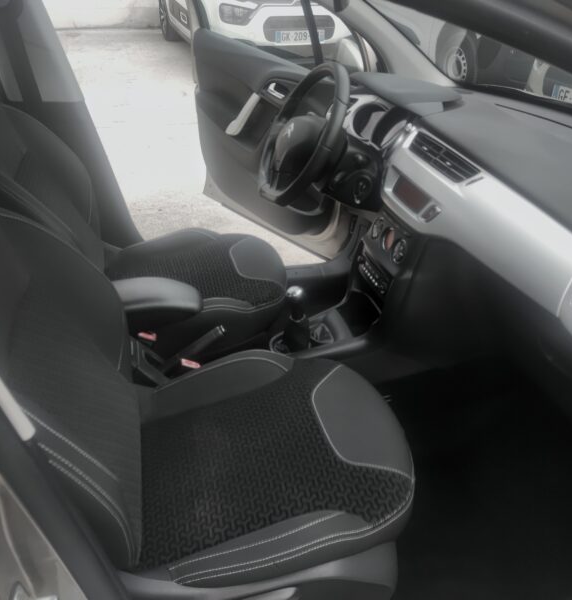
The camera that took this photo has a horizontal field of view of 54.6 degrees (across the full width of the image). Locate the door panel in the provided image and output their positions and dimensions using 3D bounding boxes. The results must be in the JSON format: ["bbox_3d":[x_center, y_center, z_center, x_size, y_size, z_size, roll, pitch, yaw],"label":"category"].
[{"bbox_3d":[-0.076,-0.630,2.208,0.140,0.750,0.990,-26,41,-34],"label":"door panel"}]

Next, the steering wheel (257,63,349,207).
[{"bbox_3d":[0.050,-0.406,1.384,0.095,0.360,0.375,18,24,-27],"label":"steering wheel"}]

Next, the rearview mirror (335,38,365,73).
[{"bbox_3d":[0.232,-0.851,1.979,0.110,0.150,0.190,20,37,28],"label":"rearview mirror"}]

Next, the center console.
[{"bbox_3d":[0.123,-0.047,1.227,0.380,0.340,0.250,-9,34,-13],"label":"center console"}]

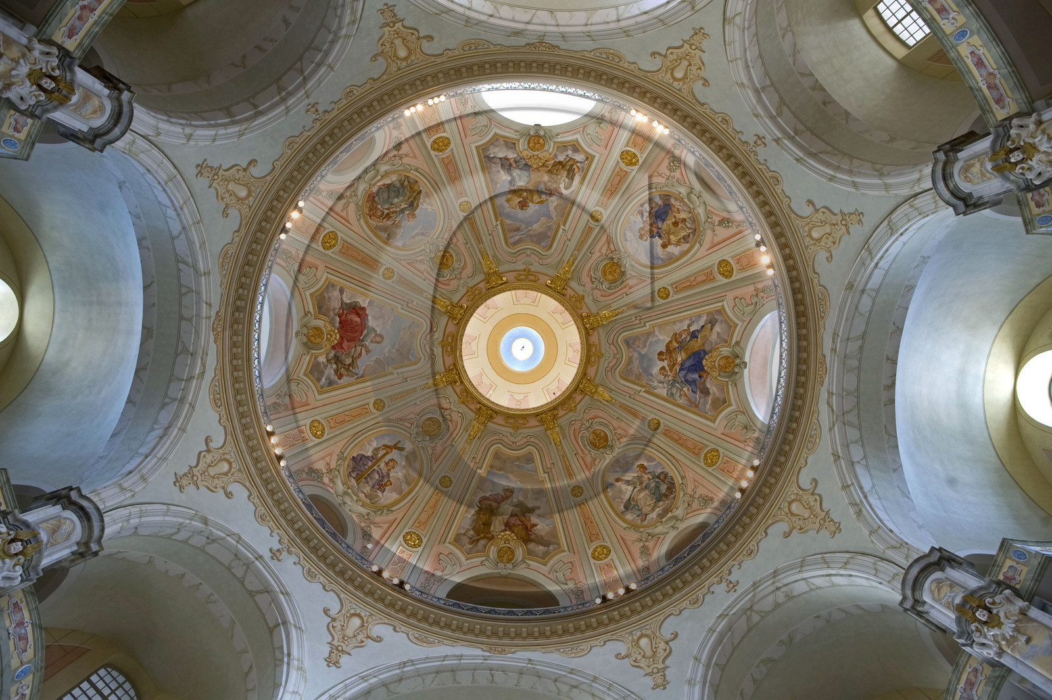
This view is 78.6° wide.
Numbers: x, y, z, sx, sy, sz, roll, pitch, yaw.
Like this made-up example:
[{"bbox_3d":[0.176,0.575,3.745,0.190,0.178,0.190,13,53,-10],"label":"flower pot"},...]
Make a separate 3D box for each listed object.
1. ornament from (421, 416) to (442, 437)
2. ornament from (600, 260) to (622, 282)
[{"bbox_3d":[-4.879,3.976,33.300,1.050,0.100,1.100,50,-124,0],"label":"ornament"},{"bbox_3d":[4.410,-4.061,33.300,1.050,0.100,1.100,49,-56,0],"label":"ornament"}]

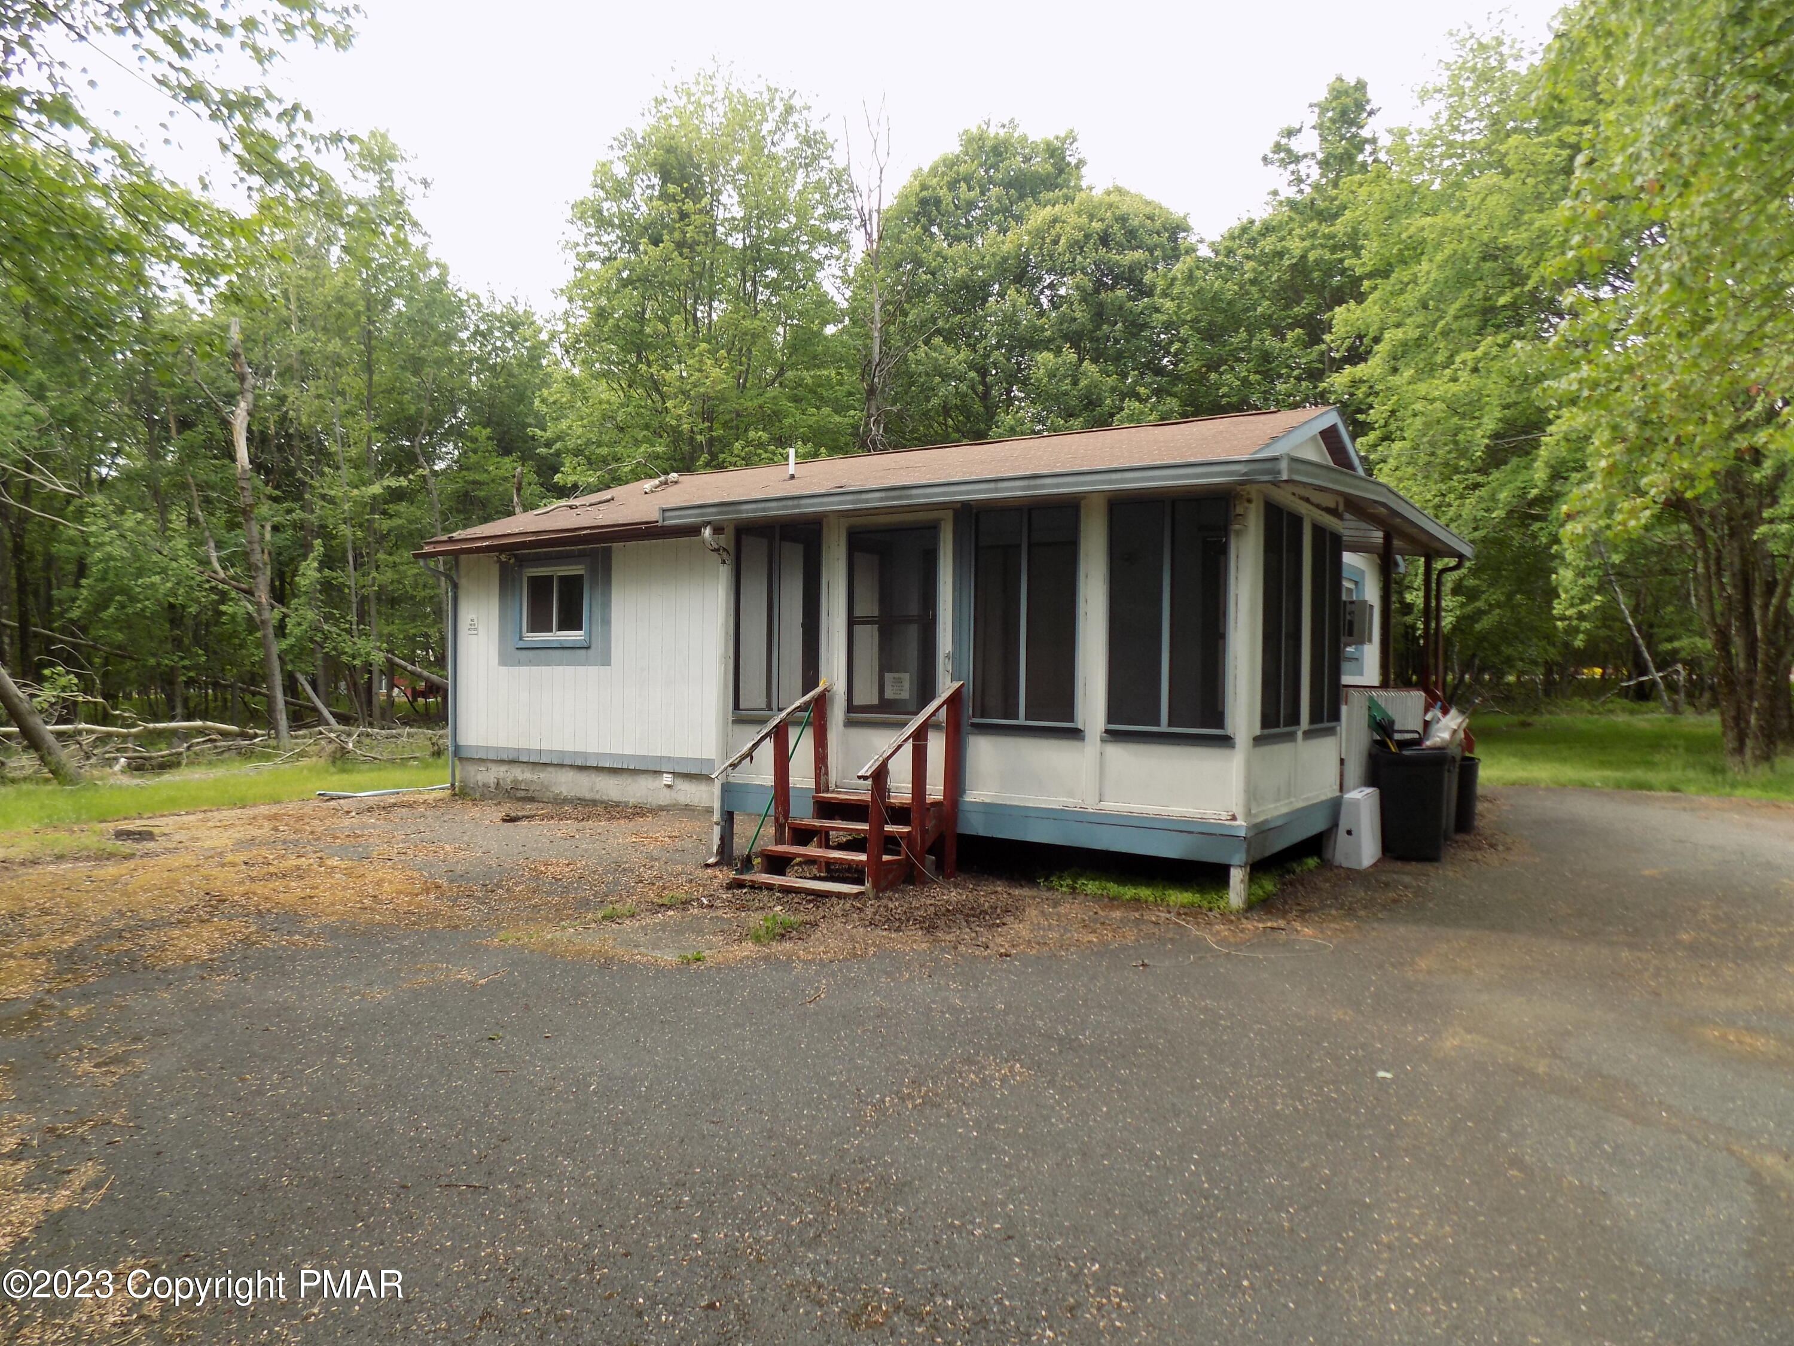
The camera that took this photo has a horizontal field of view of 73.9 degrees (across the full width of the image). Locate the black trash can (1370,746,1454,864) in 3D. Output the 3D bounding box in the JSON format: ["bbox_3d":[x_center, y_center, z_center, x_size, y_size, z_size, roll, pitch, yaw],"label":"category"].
[{"bbox_3d":[4.279,1.056,9.954,0.540,0.940,0.600,1,0,7],"label":"black trash can"}]

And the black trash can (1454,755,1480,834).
[{"bbox_3d":[5.414,1.180,11.576,0.500,0.710,0.500,1,0,25],"label":"black trash can"}]

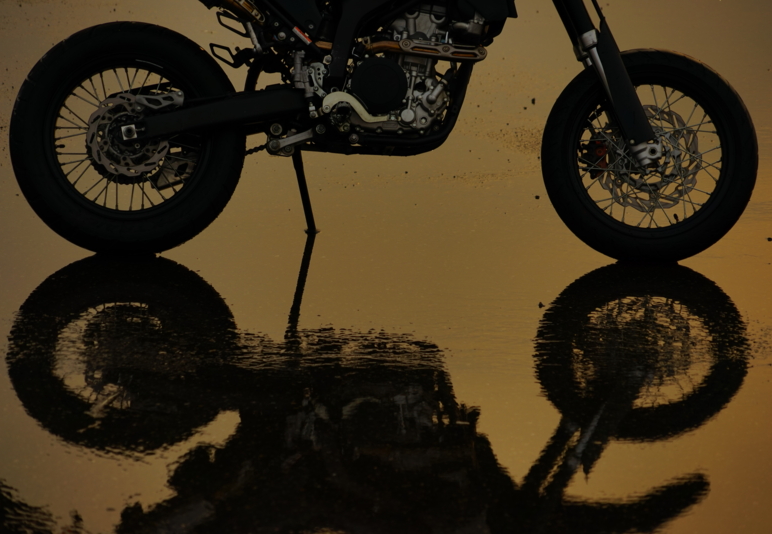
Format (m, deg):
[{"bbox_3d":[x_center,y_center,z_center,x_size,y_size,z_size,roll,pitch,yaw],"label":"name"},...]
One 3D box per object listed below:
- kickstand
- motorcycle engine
[{"bbox_3d":[-0.229,-0.218,12.338,0.040,0.280,0.045,-11,26,1],"label":"kickstand"},{"bbox_3d":[0.033,-0.544,12.186,0.325,0.345,0.290,1,-7,-4],"label":"motorcycle engine"}]

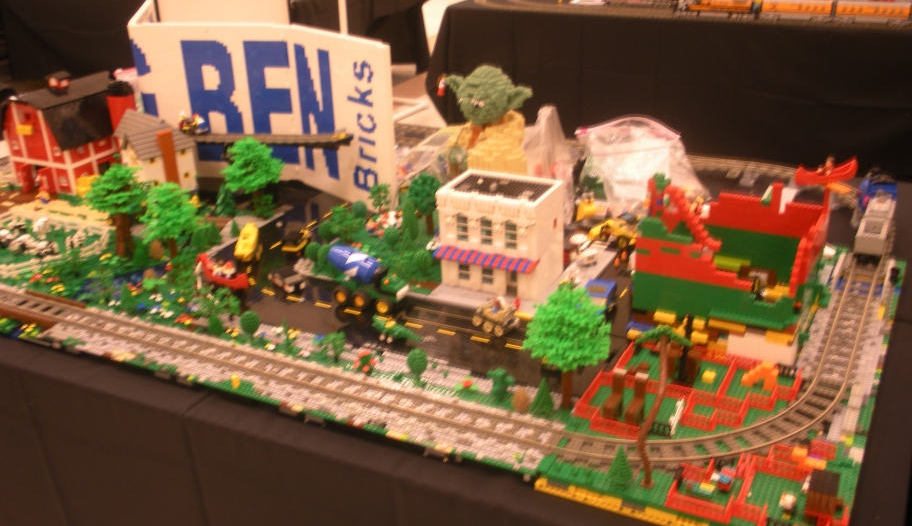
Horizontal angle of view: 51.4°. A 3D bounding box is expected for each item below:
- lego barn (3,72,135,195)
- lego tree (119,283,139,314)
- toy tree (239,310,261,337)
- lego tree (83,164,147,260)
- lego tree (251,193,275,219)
[{"bbox_3d":[-0.965,-0.353,2.433,0.255,0.272,0.258,10,27,26],"label":"lego barn"},{"bbox_3d":[-0.600,0.064,1.737,0.033,0.063,0.033,10,27,26],"label":"lego tree"},{"bbox_3d":[-0.352,0.106,1.619,0.030,0.061,0.030,-2,24,1],"label":"toy tree"},{"bbox_3d":[-0.700,-0.106,1.958,0.120,0.203,0.120,10,27,26],"label":"lego tree"},{"bbox_3d":[-0.440,-0.132,2.159,0.050,0.055,0.048,-2,24,1],"label":"lego tree"}]

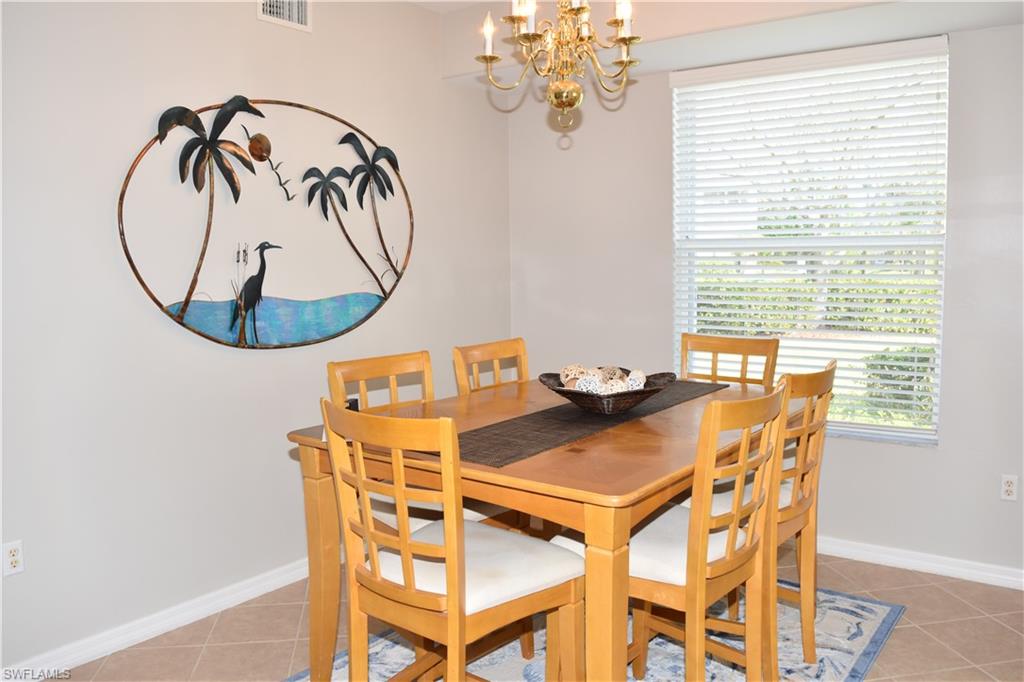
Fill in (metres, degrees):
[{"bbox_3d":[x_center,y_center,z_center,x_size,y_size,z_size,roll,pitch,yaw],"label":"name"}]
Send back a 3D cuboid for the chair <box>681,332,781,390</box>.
[{"bbox_3d":[0.819,0.530,3.280,0.530,1.072,0.520,4,7,38],"label":"chair"}]

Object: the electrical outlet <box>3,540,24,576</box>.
[{"bbox_3d":[-1.588,0.692,2.445,0.008,0.113,0.070,3,7,36],"label":"electrical outlet"}]

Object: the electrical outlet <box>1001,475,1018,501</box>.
[{"bbox_3d":[2.065,0.609,3.186,0.070,0.113,0.008,3,7,36],"label":"electrical outlet"}]

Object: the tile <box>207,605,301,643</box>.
[{"bbox_3d":[-0.985,1.101,2.975,0.332,0.010,0.332,-1,5,-8],"label":"tile"}]

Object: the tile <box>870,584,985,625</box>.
[{"bbox_3d":[1.665,1.061,3.082,0.332,0.010,0.332,-1,5,-8],"label":"tile"}]

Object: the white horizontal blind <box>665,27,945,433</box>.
[{"bbox_3d":[1.331,-0.480,3.588,1.270,1.680,0.070,3,7,36],"label":"white horizontal blind"}]

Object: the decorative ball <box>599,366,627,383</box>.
[{"bbox_3d":[0.346,0.125,2.631,0.083,0.080,0.083,3,7,36],"label":"decorative ball"}]

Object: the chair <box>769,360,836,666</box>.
[{"bbox_3d":[0.729,0.599,2.526,0.520,1.072,0.530,4,7,40],"label":"chair"}]

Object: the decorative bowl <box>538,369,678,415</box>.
[{"bbox_3d":[0.326,0.164,2.581,0.360,0.108,0.360,-5,7,-42],"label":"decorative bowl"}]

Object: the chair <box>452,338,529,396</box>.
[{"bbox_3d":[0.114,0.551,3.140,0.520,1.072,0.530,3,6,33],"label":"chair"}]

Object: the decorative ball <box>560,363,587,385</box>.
[{"bbox_3d":[0.234,0.134,2.900,0.100,0.100,0.100,0,5,0],"label":"decorative ball"}]

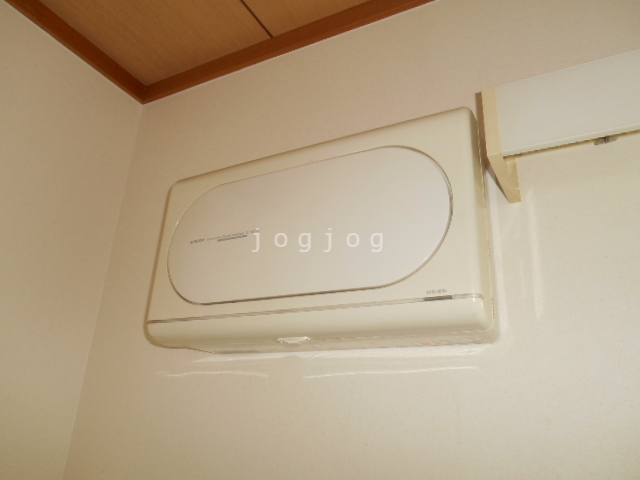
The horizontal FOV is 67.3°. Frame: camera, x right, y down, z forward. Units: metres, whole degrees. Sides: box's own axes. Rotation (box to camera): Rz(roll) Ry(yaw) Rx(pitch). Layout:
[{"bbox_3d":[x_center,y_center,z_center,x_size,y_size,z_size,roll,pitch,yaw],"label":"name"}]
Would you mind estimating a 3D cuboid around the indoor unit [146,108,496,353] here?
[{"bbox_3d":[-0.013,0.020,0.993,0.689,0.377,0.187,-9,-24,26],"label":"indoor unit"}]

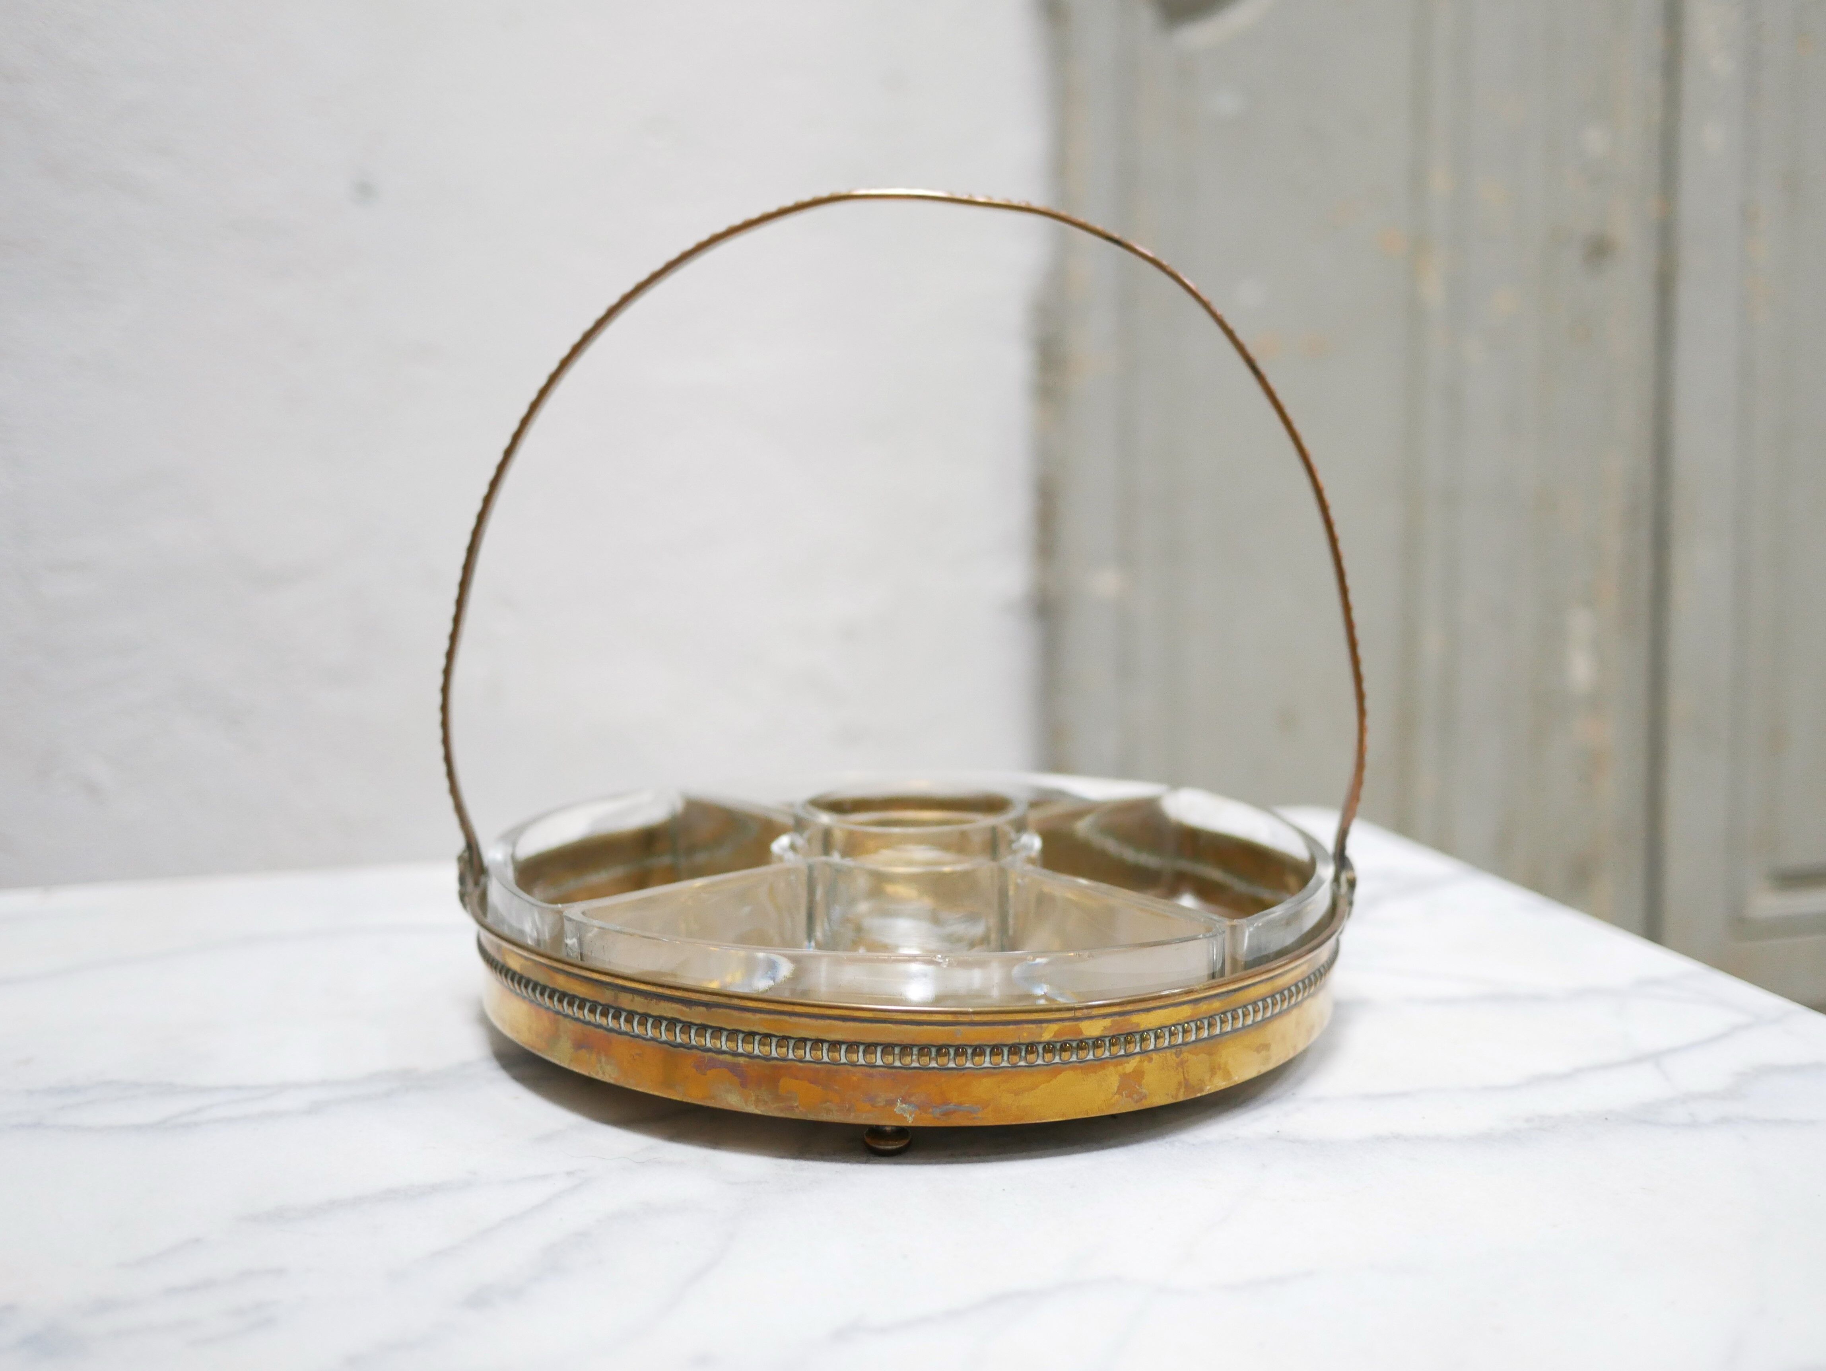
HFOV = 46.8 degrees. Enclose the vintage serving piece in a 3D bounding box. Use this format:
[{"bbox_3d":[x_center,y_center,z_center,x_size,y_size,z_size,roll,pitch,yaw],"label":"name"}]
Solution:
[{"bbox_3d":[-0.002,-0.019,0.582,0.257,0.227,0.240,0,8,0],"label":"vintage serving piece"}]

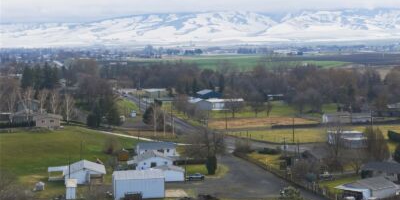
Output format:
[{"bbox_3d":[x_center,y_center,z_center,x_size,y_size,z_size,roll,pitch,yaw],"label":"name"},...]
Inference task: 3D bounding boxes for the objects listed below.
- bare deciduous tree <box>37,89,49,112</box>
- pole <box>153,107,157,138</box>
[{"bbox_3d":[-74.960,1.290,385.000,5.600,13.500,5.600,0,4,0],"label":"bare deciduous tree"},{"bbox_3d":[-19.240,9.380,345.000,0.400,13.300,0.400,0,4,0],"label":"pole"}]

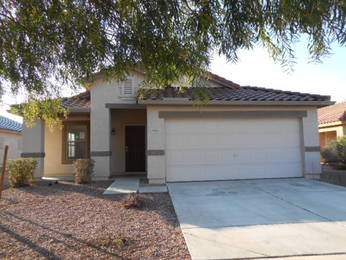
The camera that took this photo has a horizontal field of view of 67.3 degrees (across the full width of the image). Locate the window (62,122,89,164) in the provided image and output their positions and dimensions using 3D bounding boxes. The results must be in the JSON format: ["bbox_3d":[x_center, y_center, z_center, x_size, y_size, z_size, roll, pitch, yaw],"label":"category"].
[{"bbox_3d":[-3.730,0.493,10.008,1.046,1.648,0.138,-1,-4,-7],"label":"window"}]

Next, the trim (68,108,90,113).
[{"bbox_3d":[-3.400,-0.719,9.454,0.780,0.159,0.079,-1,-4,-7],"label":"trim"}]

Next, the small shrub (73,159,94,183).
[{"bbox_3d":[-2.977,1.366,8.655,0.708,0.831,0.686,-1,-4,-7],"label":"small shrub"}]

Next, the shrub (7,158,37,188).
[{"bbox_3d":[-4.713,1.336,8.097,0.878,0.893,0.852,-1,-4,-7],"label":"shrub"}]

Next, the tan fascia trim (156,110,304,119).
[{"bbox_3d":[2.117,-0.528,8.847,5.198,0.217,0.099,-1,-4,-7],"label":"tan fascia trim"}]

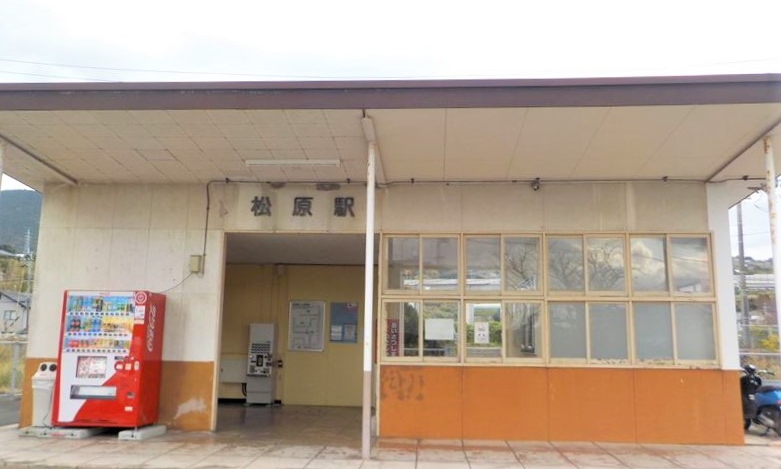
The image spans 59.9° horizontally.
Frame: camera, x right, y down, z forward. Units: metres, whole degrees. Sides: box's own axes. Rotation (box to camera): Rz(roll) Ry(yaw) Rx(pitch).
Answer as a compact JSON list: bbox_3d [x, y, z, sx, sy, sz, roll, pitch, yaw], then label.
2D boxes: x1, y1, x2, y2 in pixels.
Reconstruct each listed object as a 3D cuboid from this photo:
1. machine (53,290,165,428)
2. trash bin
[{"bbox_3d":[-3.877,1.731,9.448,1.165,1.810,0.670,0,-9,4],"label":"machine"},{"bbox_3d":[-4.687,2.204,9.376,0.360,0.840,0.380,0,-9,4],"label":"trash bin"}]

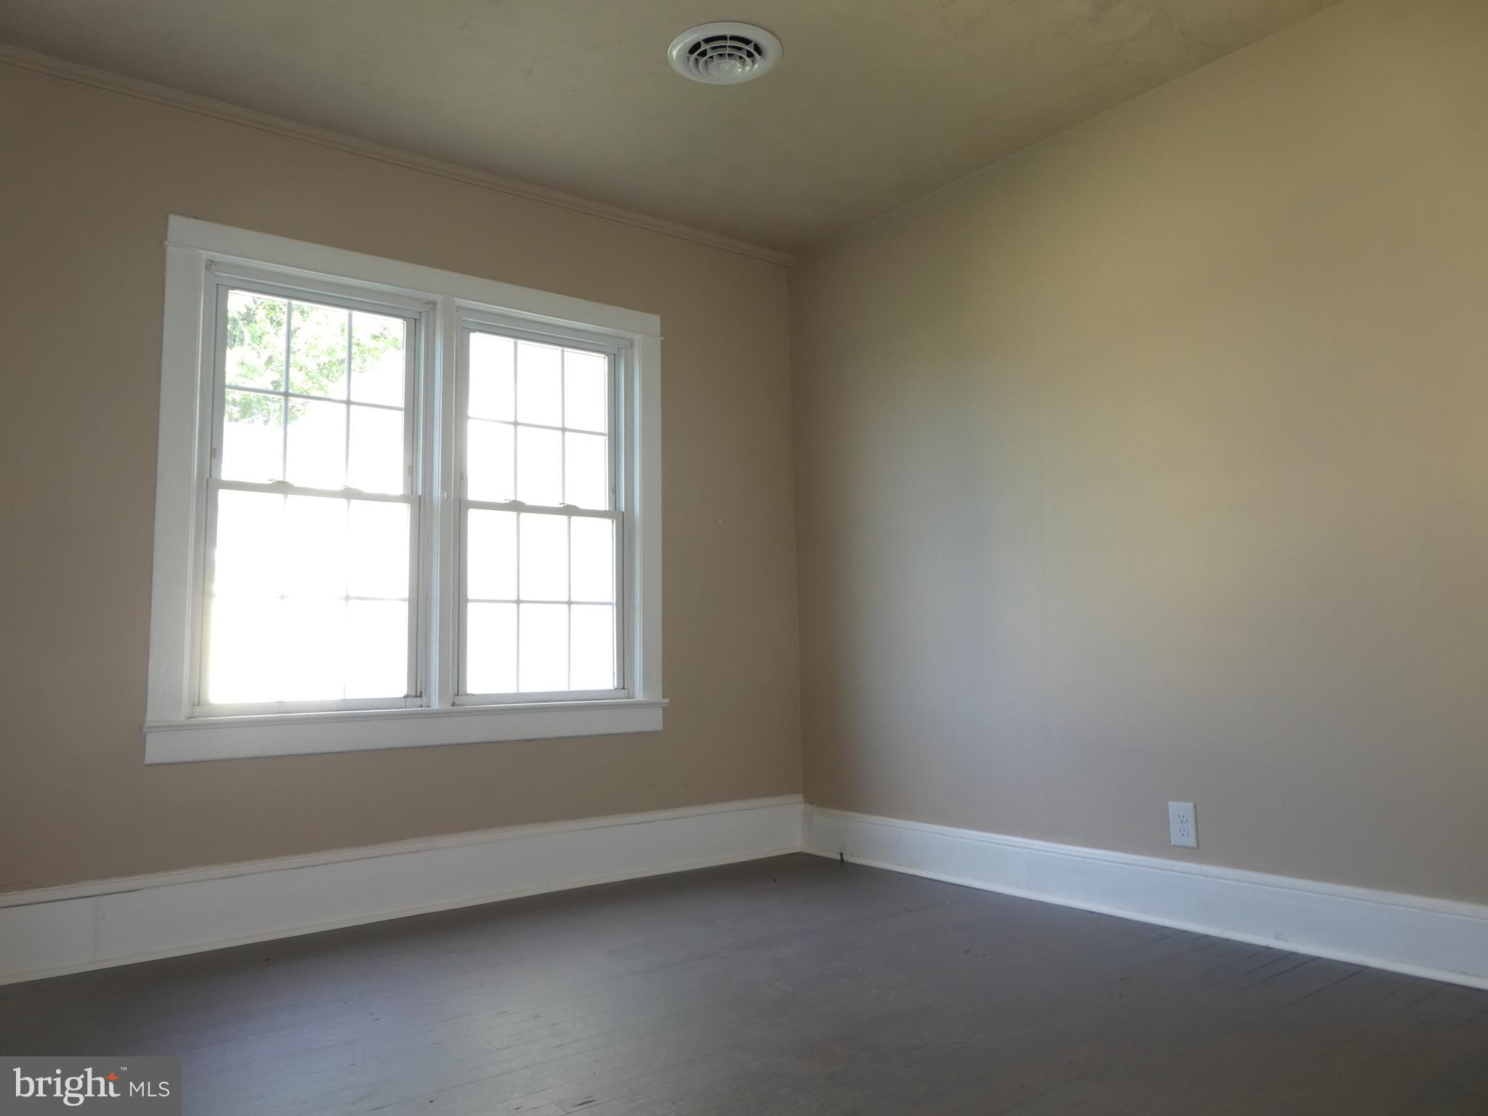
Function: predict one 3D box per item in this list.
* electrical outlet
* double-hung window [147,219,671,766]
[{"bbox_3d":[1.235,0.750,2.902,0.009,0.119,0.074,3,-7,-39],"label":"electrical outlet"},{"bbox_3d":[-0.978,-0.175,3.369,1.654,1.556,0.090,3,-6,-36],"label":"double-hung window"}]

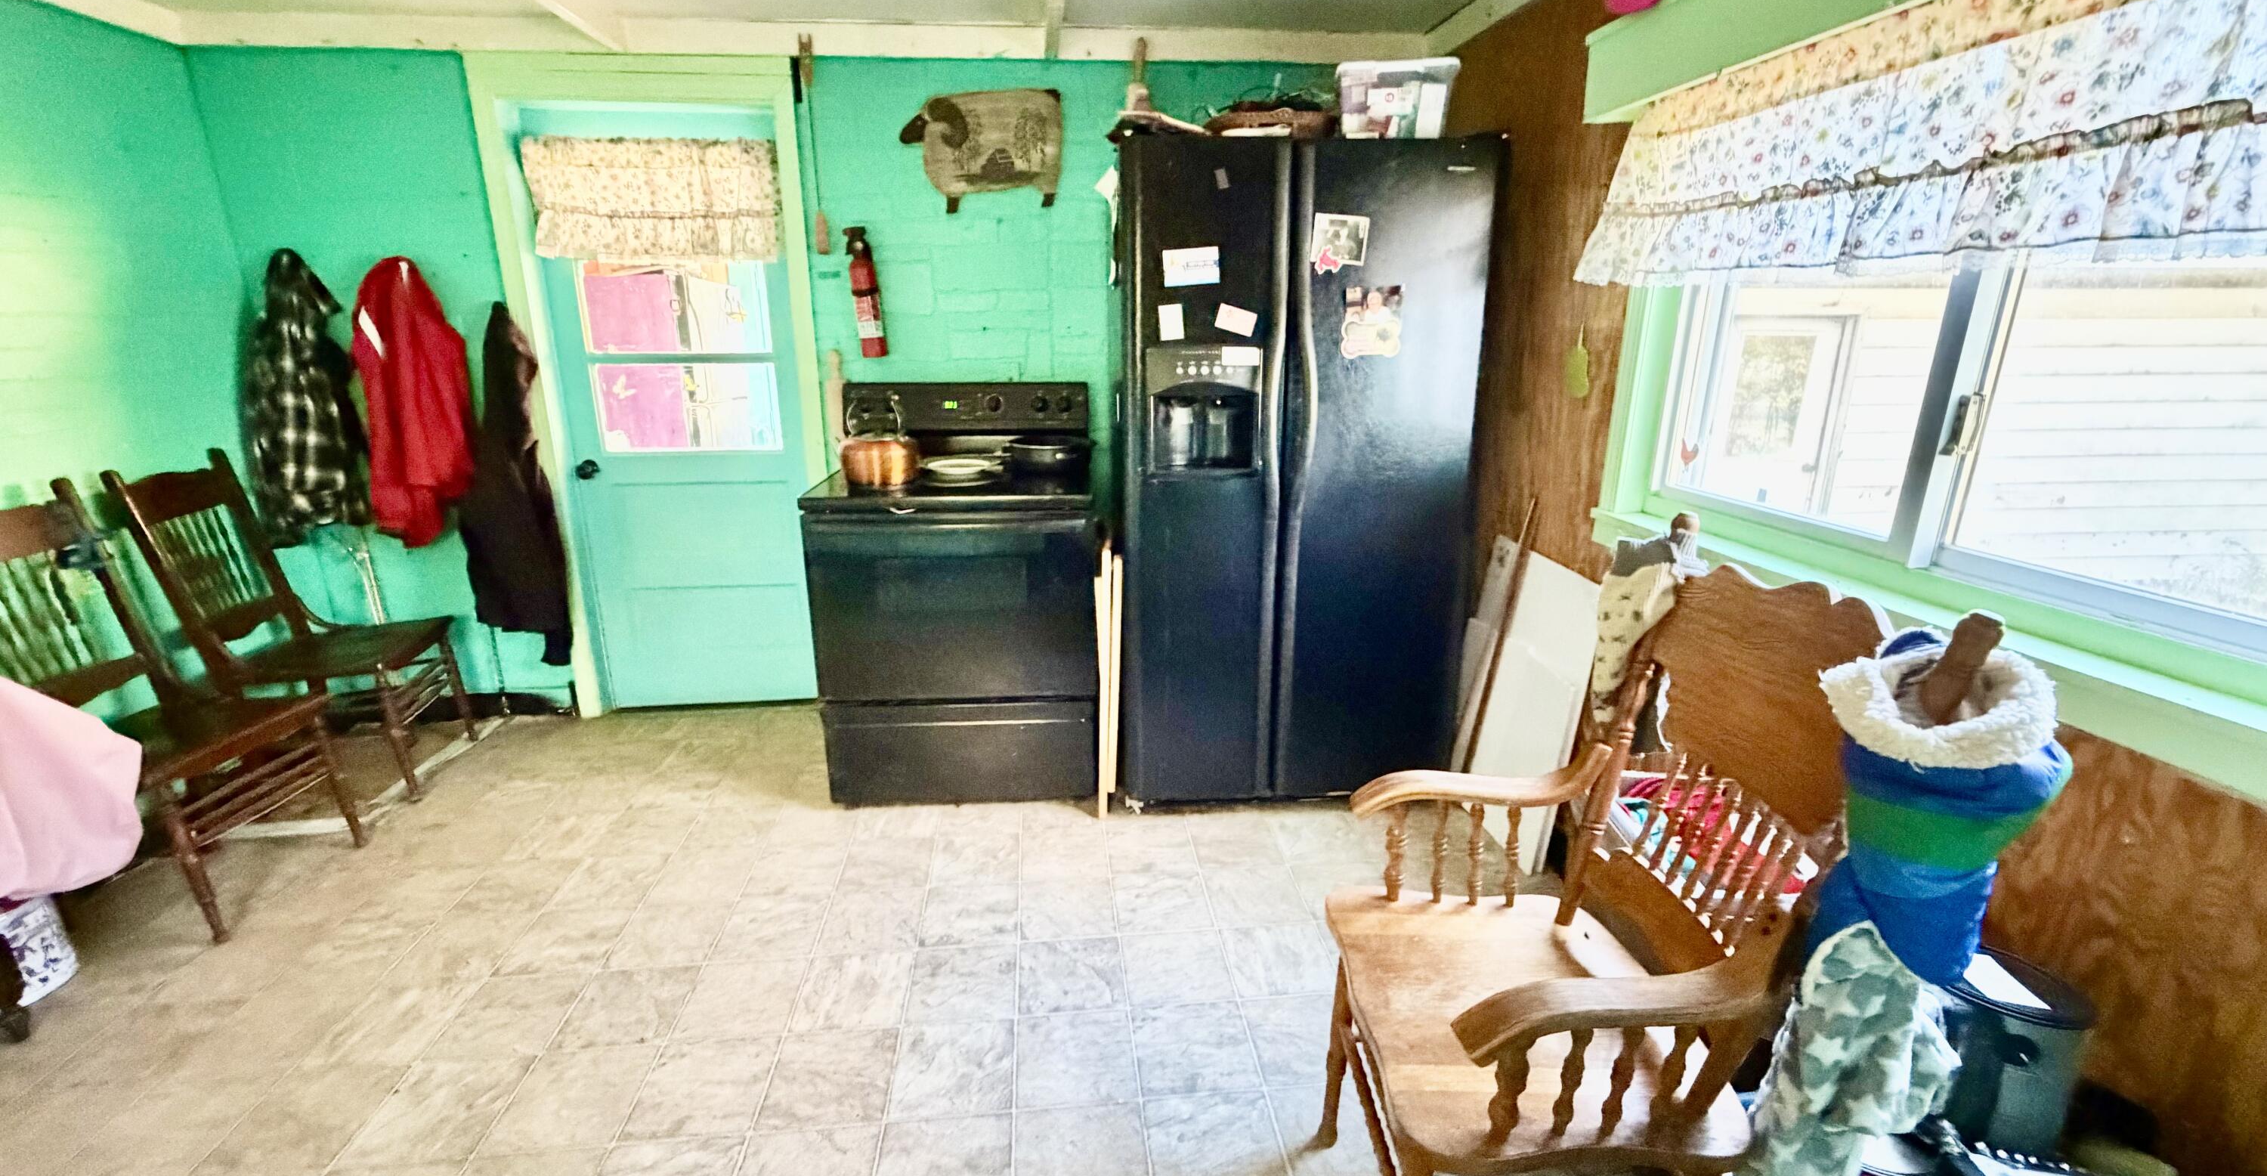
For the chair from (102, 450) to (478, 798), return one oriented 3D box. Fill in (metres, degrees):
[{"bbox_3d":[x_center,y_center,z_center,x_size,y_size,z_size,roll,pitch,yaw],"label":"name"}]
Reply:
[{"bbox_3d":[-2.400,0.101,2.718,0.510,1.000,0.450,-5,17,-16],"label":"chair"}]

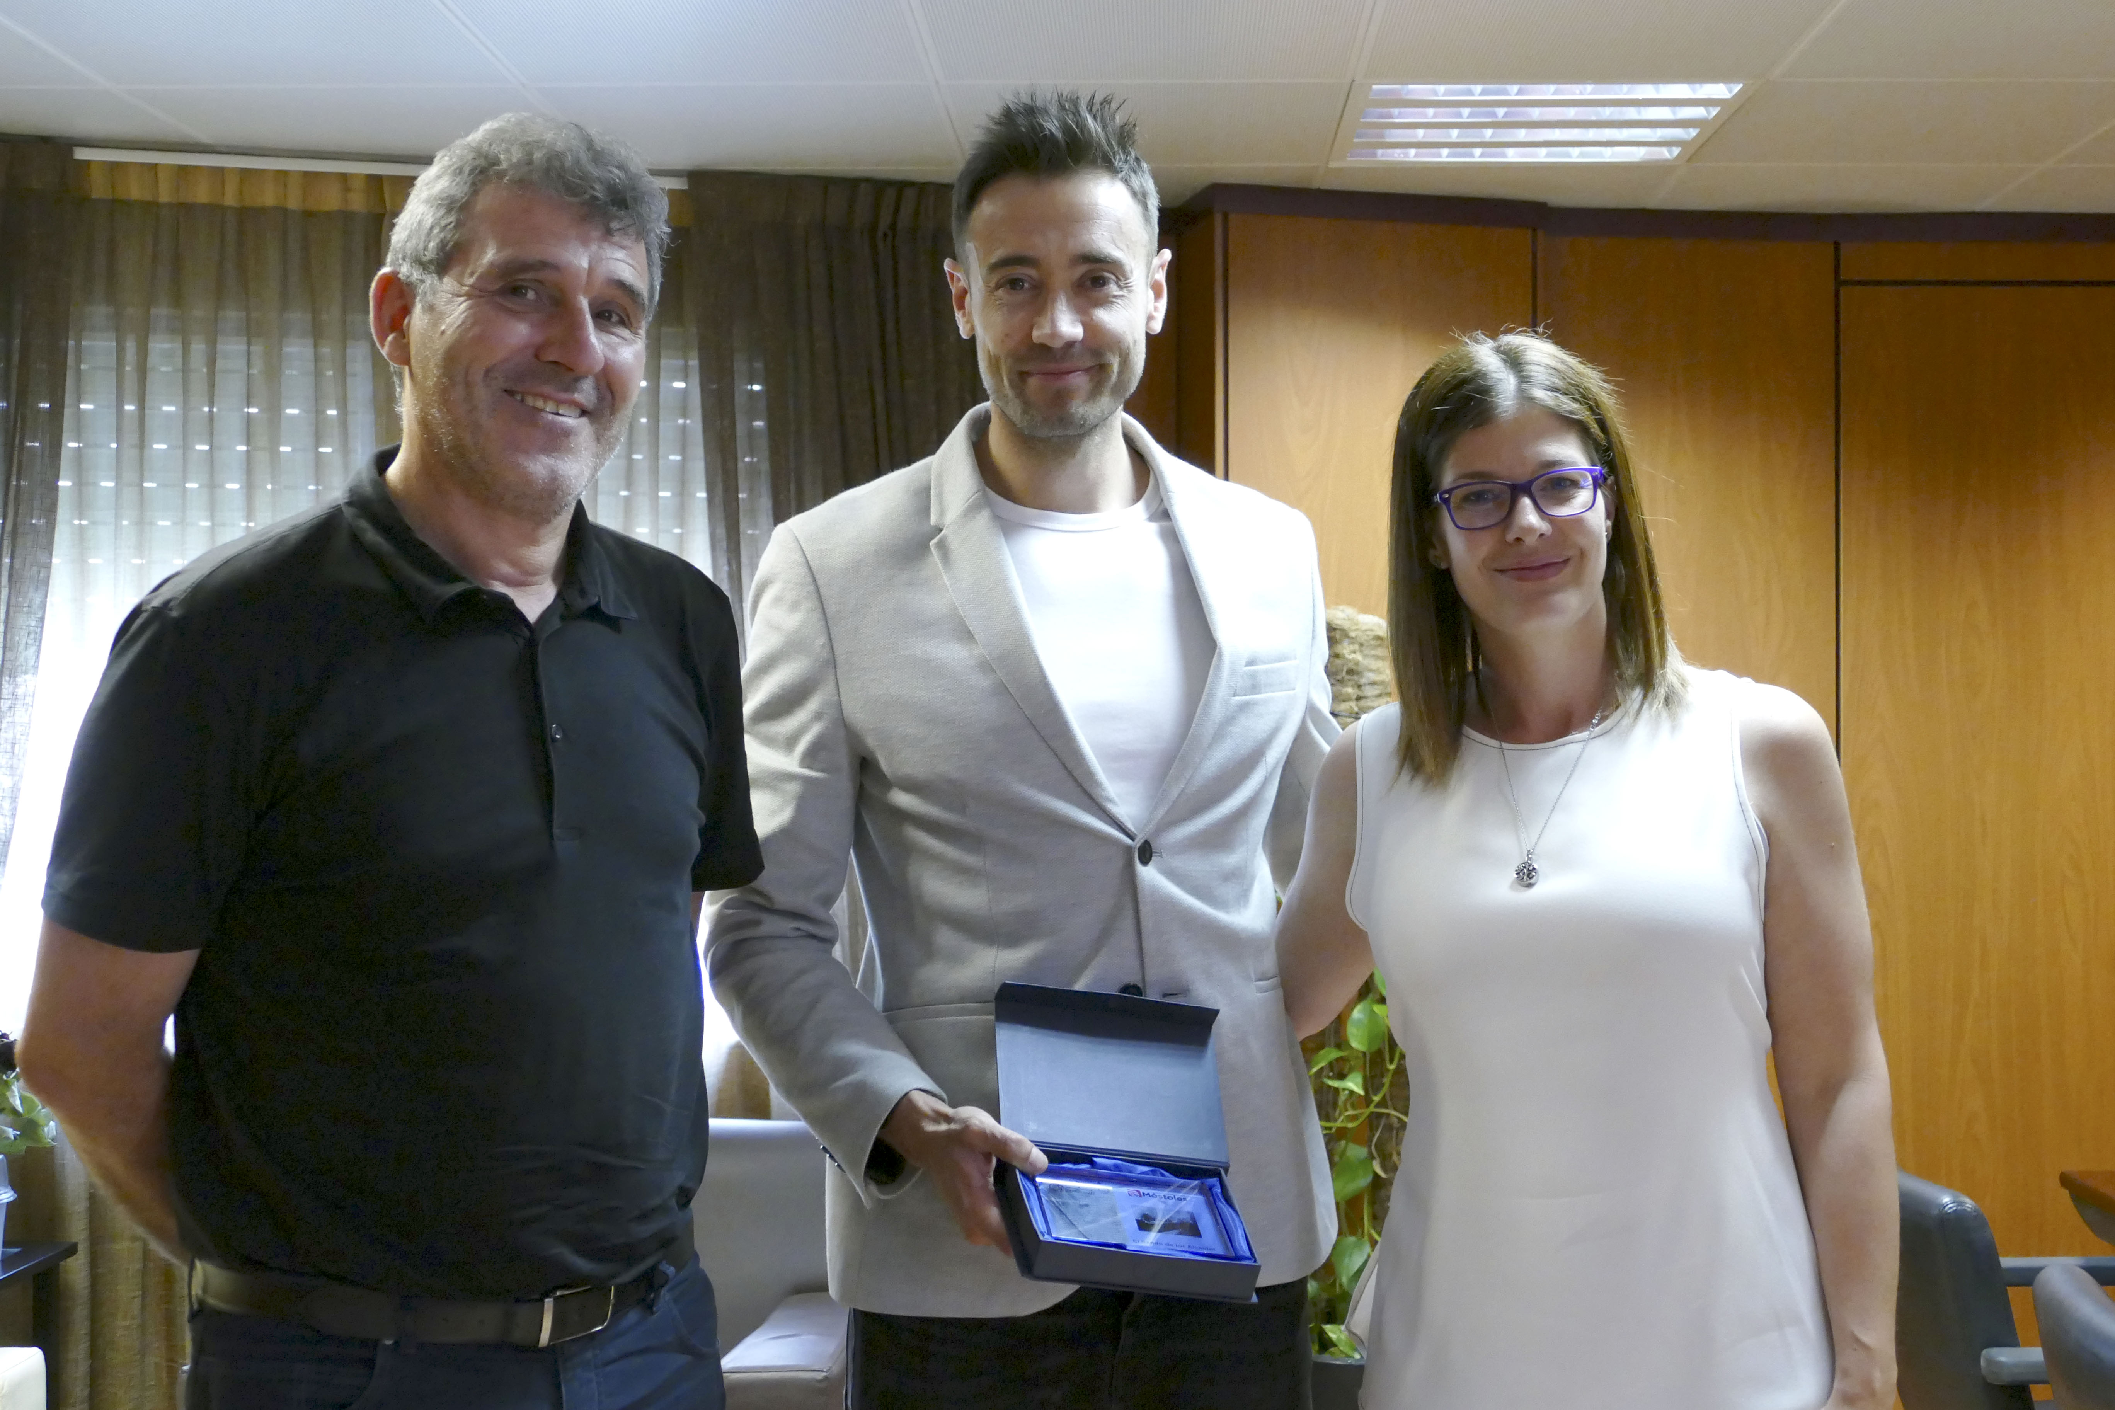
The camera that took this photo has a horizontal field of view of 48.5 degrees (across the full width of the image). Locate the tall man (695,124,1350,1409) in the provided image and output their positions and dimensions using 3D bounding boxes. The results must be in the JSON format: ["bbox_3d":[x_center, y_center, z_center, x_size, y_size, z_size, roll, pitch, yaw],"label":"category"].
[{"bbox_3d":[0.020,0.450,1.920,0.580,1.890,0.410,0,1,-16],"label":"tall man"}]

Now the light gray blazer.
[{"bbox_3d":[0.015,0.122,1.930,0.560,0.750,0.360,0,1,-16],"label":"light gray blazer"}]

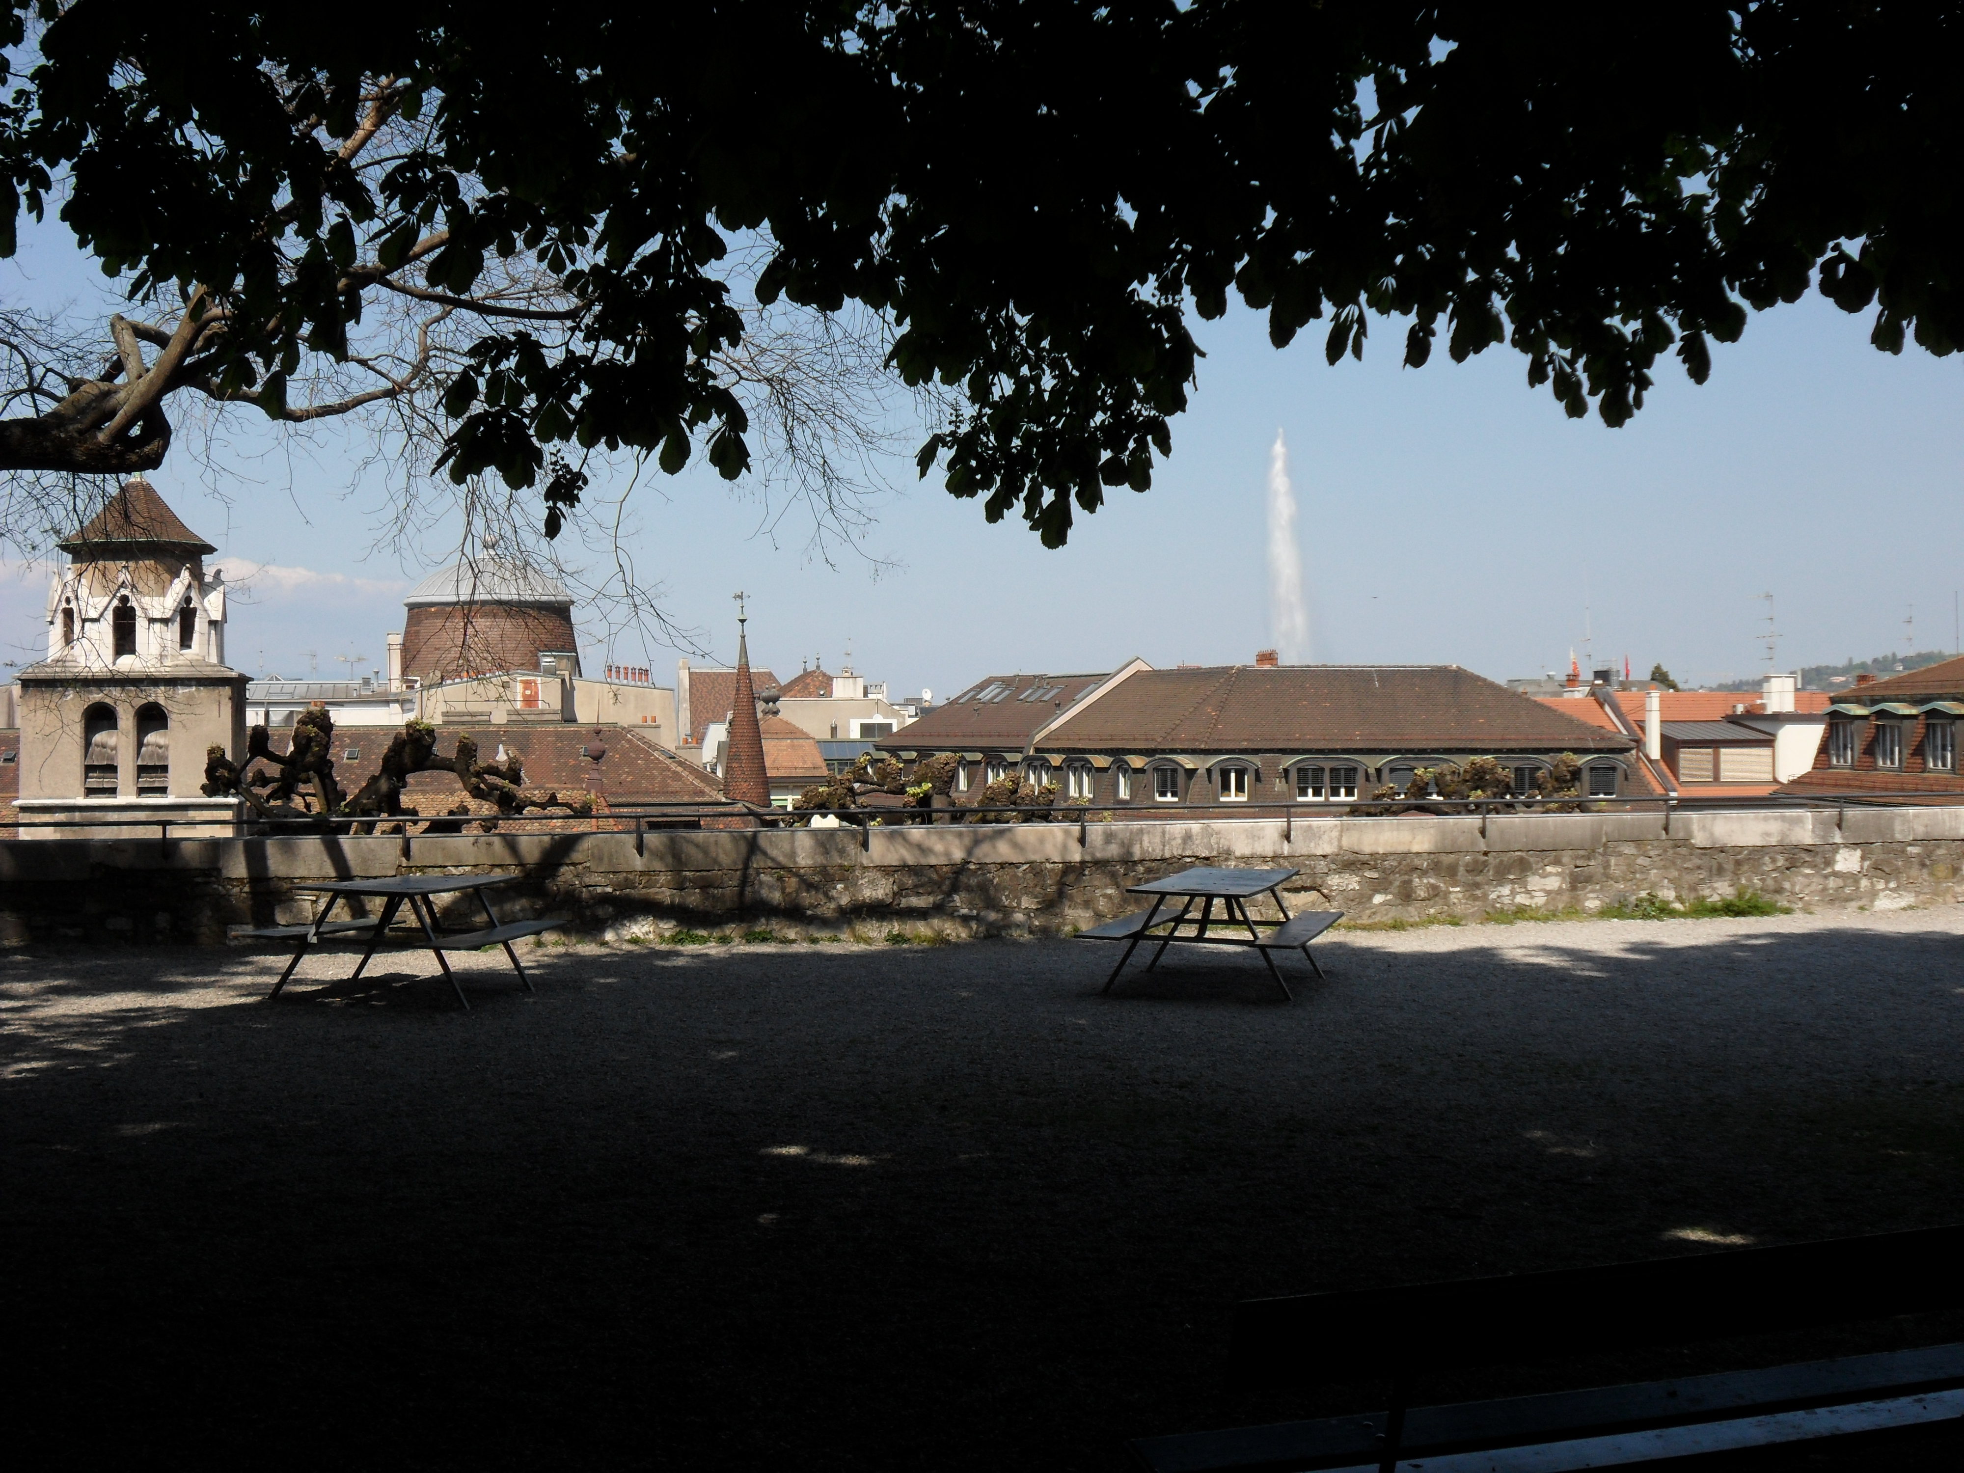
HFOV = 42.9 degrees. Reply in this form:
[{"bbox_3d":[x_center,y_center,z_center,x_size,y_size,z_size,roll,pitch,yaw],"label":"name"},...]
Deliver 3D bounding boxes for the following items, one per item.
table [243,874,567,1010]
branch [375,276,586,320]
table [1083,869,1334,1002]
[{"bbox_3d":[-3.829,1.346,16.677,1.500,0.750,2.030,1,1,8],"label":"table"},{"bbox_3d":[-2.512,-2.197,12.500,1.060,0.230,0.300,0,1,0],"label":"branch"},{"bbox_3d":[1.662,1.392,17.620,1.500,0.750,2.030,1,1,17],"label":"table"}]

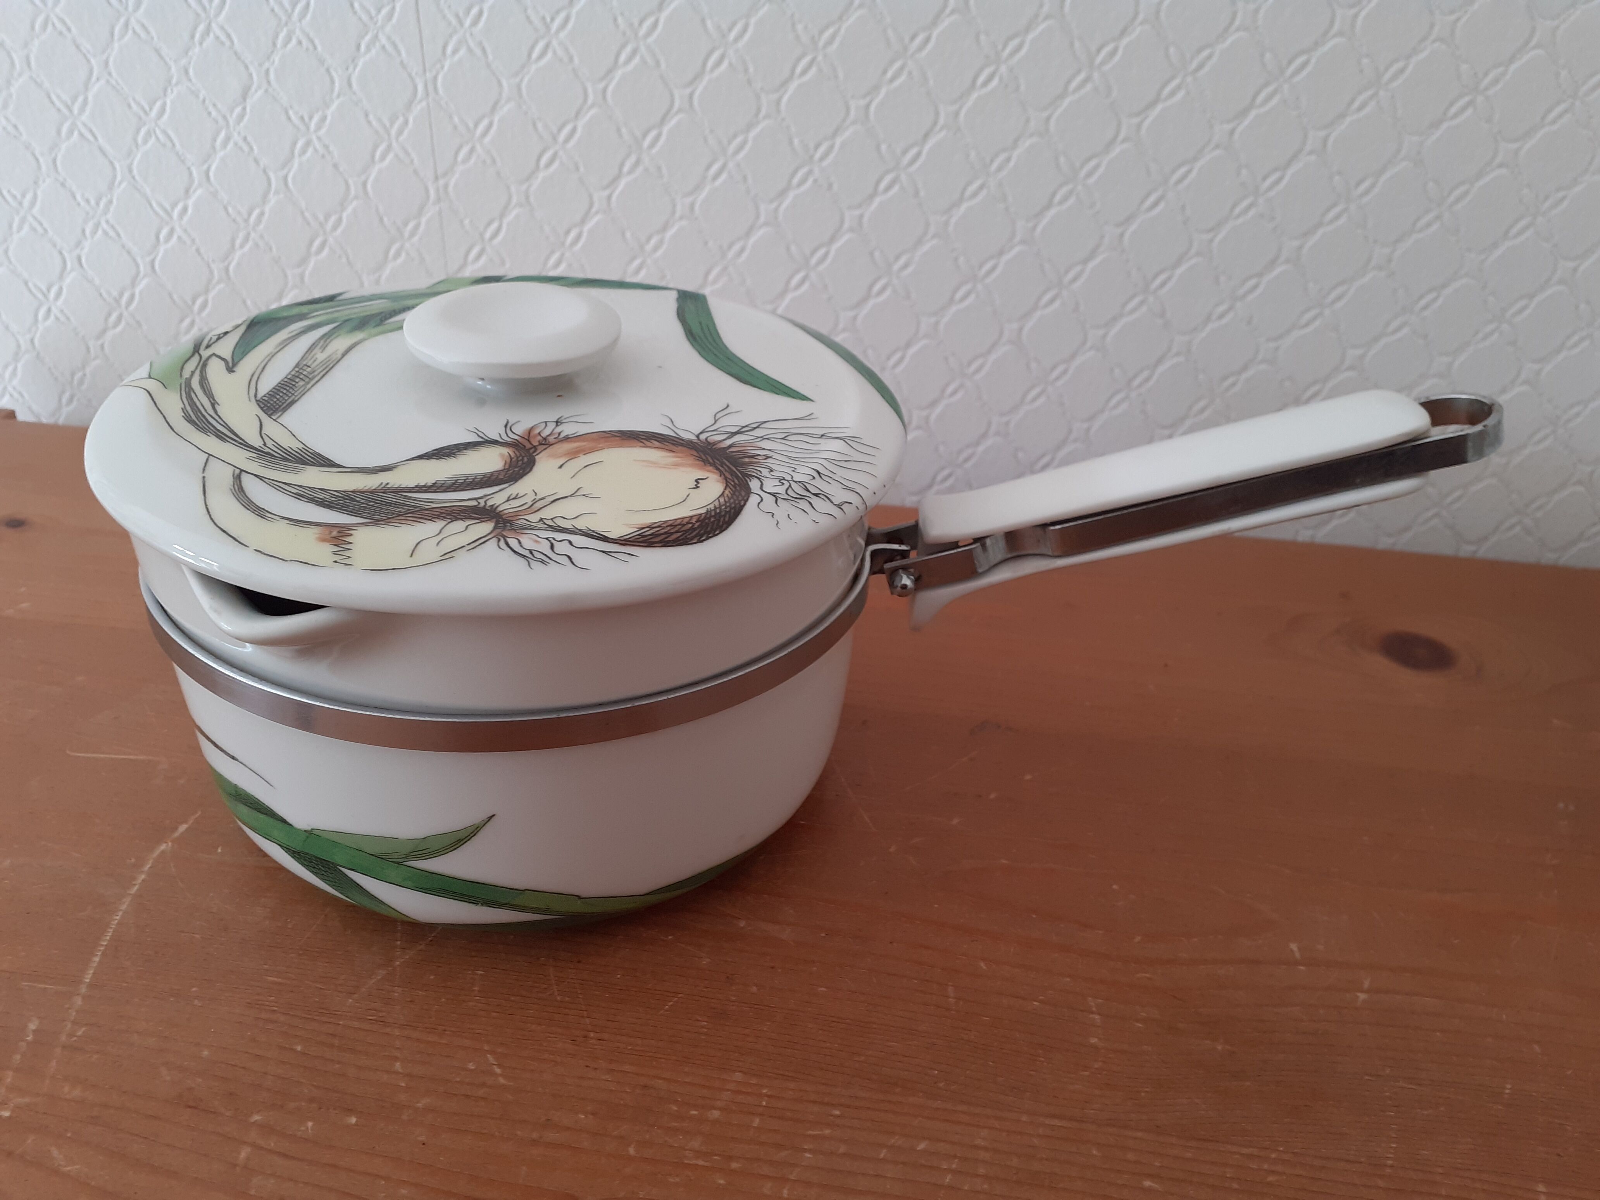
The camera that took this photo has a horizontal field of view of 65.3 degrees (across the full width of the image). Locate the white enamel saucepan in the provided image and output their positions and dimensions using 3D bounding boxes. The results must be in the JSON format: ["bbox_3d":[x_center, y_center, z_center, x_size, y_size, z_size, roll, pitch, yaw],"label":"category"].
[{"bbox_3d":[-0.004,-0.006,0.317,0.316,0.123,0.185,6,32,3],"label":"white enamel saucepan"}]

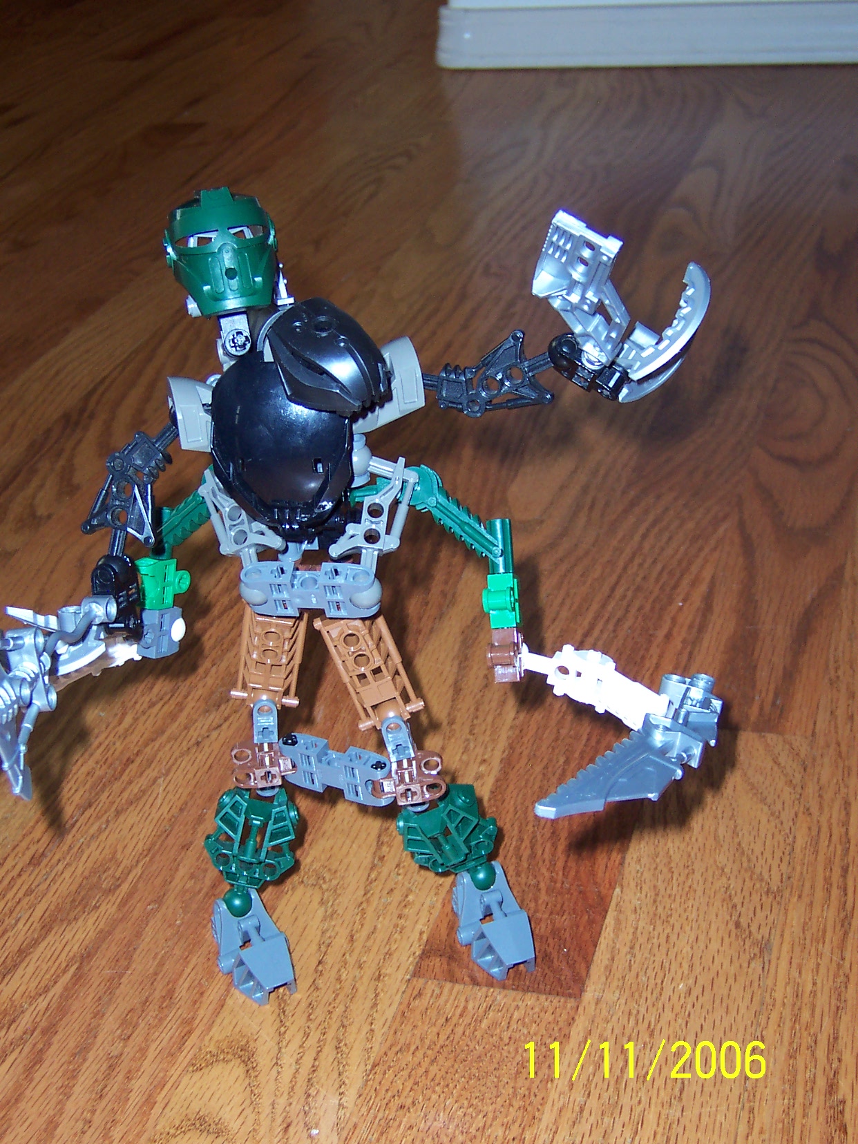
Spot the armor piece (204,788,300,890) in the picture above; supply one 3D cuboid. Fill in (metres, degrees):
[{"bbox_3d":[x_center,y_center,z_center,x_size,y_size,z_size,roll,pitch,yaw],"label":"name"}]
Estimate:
[{"bbox_3d":[-0.058,0.086,0.726,0.030,0.033,0.020,12,13,-10],"label":"armor piece"}]

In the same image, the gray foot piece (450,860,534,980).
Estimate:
[{"bbox_3d":[0.023,0.115,0.734,0.025,0.025,0.036,-12,27,-20],"label":"gray foot piece"}]

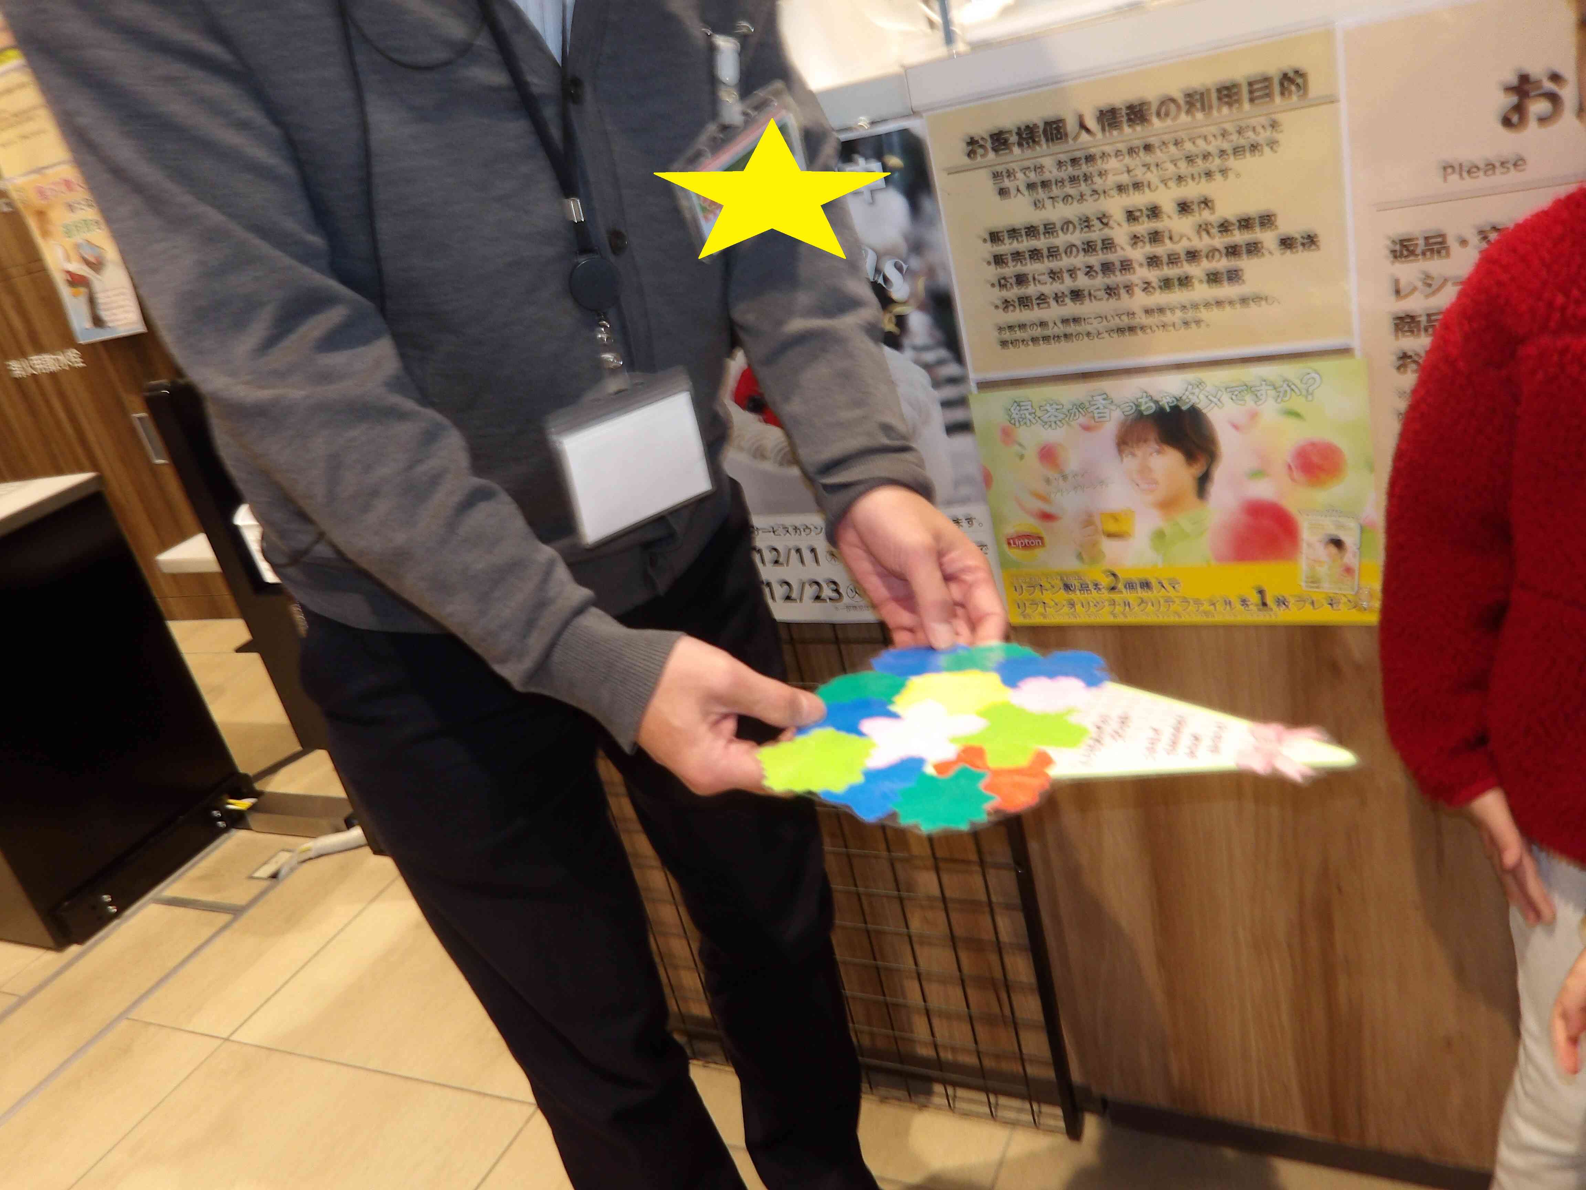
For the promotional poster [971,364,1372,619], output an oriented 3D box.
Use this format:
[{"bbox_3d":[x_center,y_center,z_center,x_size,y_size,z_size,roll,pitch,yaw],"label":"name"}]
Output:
[{"bbox_3d":[0.301,-0.071,0.992,0.300,0.212,0.012,-1,25,29],"label":"promotional poster"}]

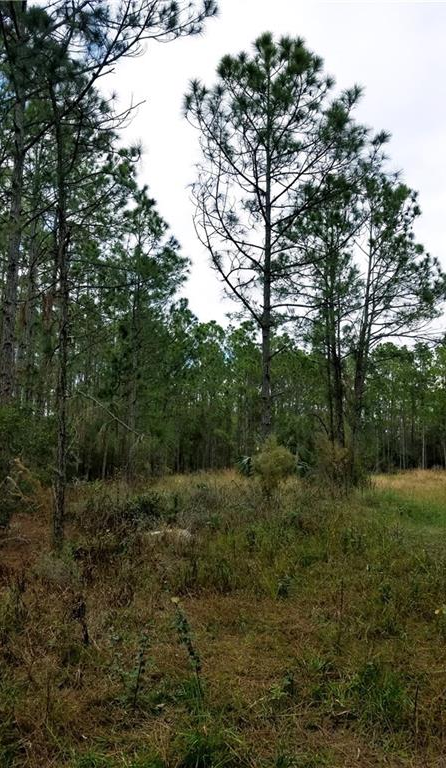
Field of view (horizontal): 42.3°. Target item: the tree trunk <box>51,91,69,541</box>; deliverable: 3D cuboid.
[{"bbox_3d":[-2.555,-1.105,9.002,0.250,7.297,0.250,0,-7,-16],"label":"tree trunk"}]

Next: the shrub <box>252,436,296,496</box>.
[{"bbox_3d":[1.673,2.743,19.108,1.458,2.051,1.458,-1,-7,5],"label":"shrub"}]

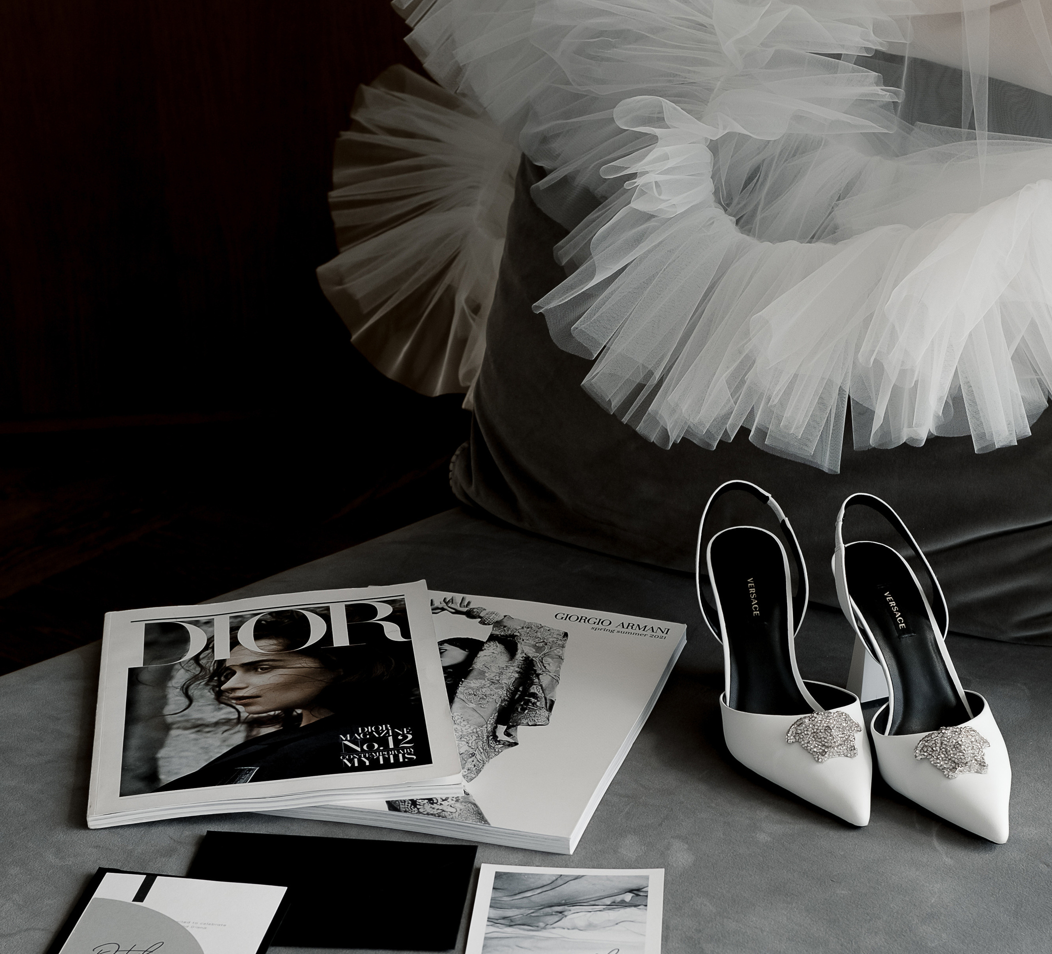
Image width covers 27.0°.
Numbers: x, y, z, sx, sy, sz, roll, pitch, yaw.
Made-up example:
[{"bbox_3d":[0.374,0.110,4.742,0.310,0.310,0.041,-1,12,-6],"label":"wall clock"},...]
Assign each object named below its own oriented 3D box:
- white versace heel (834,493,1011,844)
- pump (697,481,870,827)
[{"bbox_3d":[0.250,0.121,1.421,0.082,0.140,0.236,-8,26,-12],"label":"white versace heel"},{"bbox_3d":[0.167,0.113,1.447,0.082,0.140,0.240,-7,26,-10],"label":"pump"}]

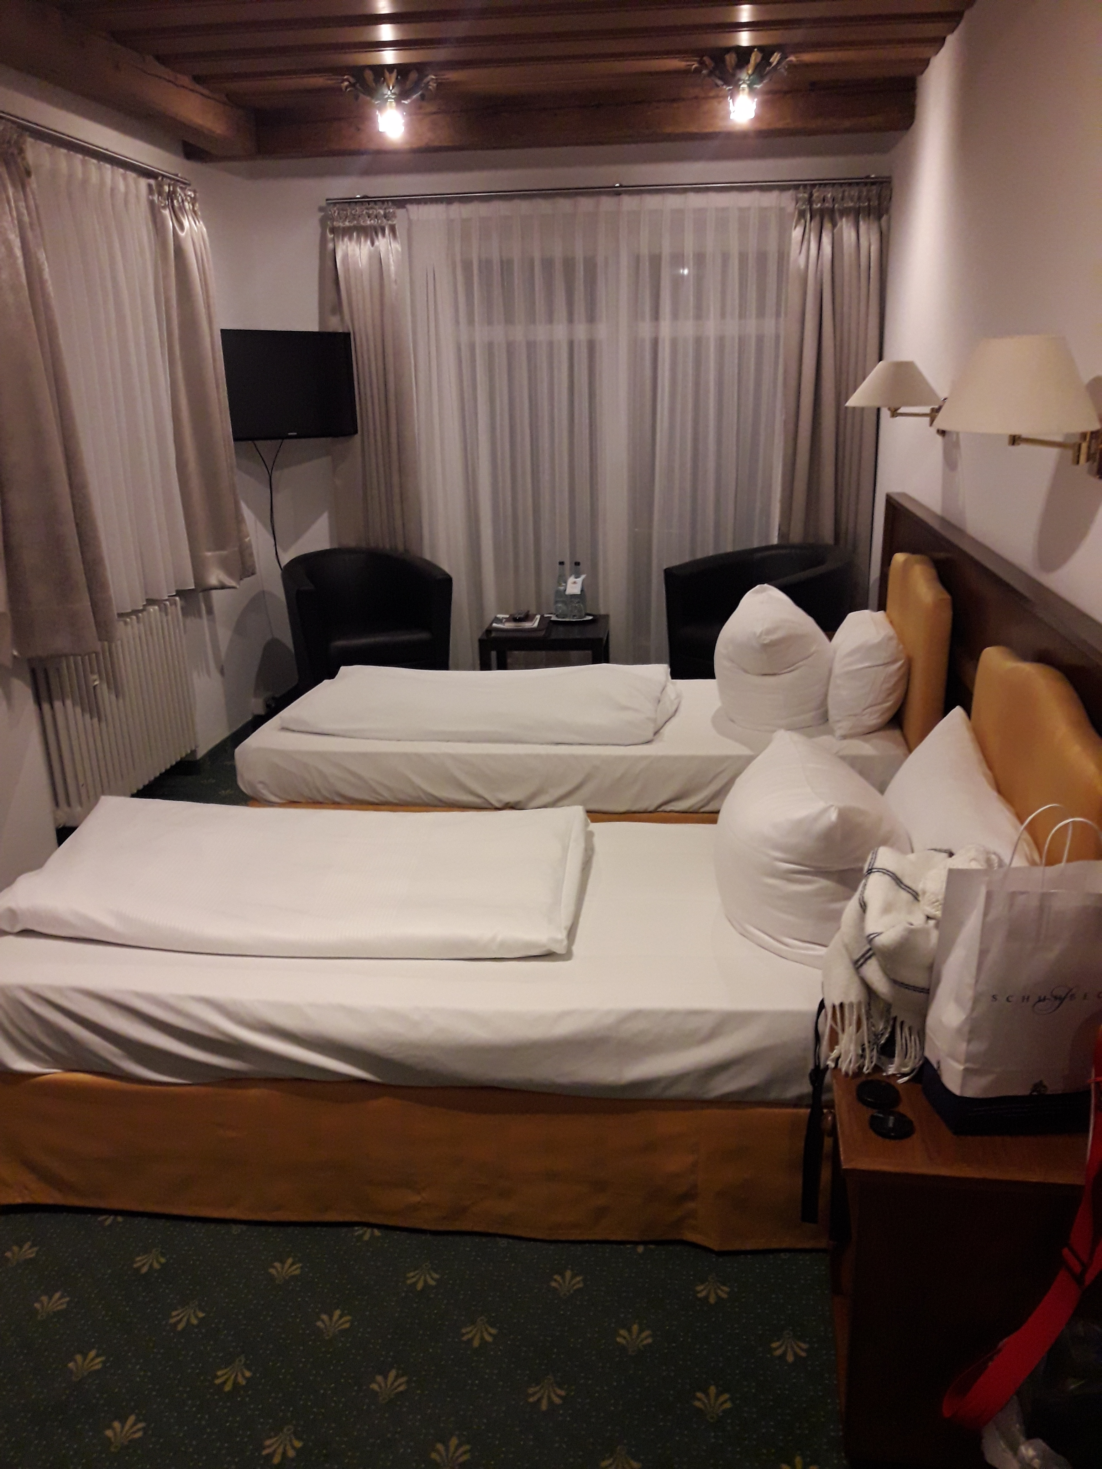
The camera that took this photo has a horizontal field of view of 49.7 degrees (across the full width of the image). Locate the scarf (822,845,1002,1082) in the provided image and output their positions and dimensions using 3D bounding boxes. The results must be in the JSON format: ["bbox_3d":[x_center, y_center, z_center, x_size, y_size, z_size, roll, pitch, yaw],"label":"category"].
[{"bbox_3d":[0.565,0.336,1.892,0.270,0.370,0.210,0,17,7],"label":"scarf"}]

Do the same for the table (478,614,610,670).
[{"bbox_3d":[-0.013,-0.284,5.543,0.550,0.450,0.550,0,17,6],"label":"table"}]

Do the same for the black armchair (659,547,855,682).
[{"bbox_3d":[0.991,-0.442,5.420,0.650,0.770,0.710,-13,20,-32],"label":"black armchair"}]

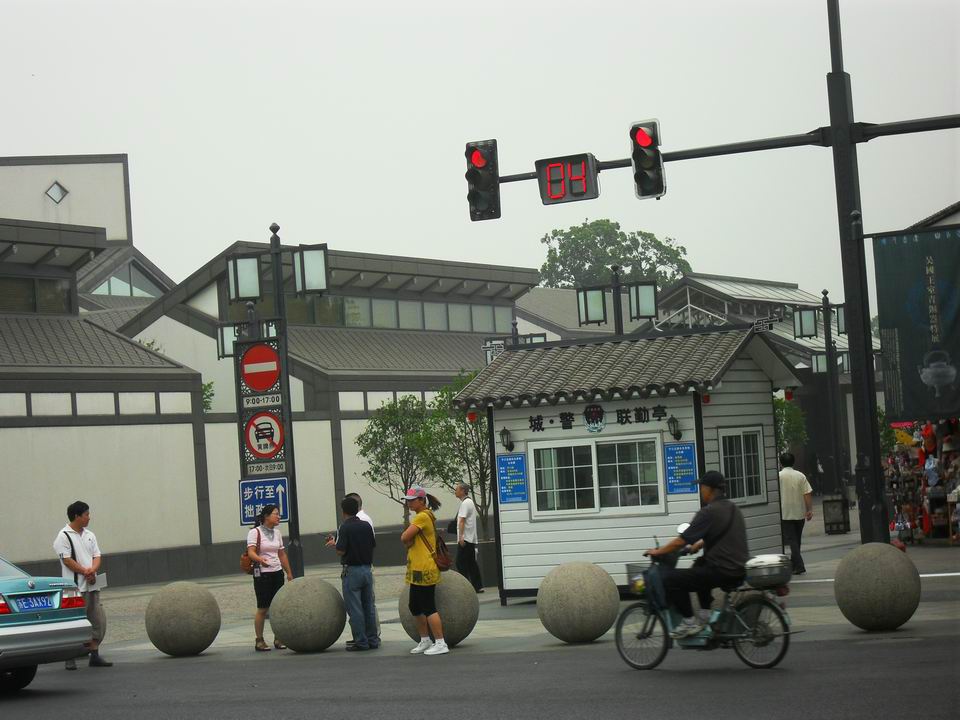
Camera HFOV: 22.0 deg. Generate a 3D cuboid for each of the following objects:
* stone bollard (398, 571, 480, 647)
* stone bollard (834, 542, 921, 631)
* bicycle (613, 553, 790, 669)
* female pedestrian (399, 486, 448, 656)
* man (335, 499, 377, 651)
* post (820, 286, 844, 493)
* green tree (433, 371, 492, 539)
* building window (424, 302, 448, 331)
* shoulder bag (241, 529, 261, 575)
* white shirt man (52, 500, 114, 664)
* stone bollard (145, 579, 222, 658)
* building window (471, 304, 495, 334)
[{"bbox_3d":[-0.410,2.507,25.000,0.810,0.810,0.810,-4,-3,0],"label":"stone bollard"},{"bbox_3d":[3.696,2.113,22.950,0.810,0.810,0.810,-4,-3,0],"label":"stone bollard"},{"bbox_3d":[1.947,2.197,21.600,1.740,1.060,0.600,-6,-3,36],"label":"bicycle"},{"bbox_3d":[-0.553,2.108,24.600,0.460,1.640,0.440,-3,-3,-10],"label":"female pedestrian"},{"bbox_3d":[-1.291,2.237,25.800,0.460,1.630,0.340,-2,-4,-40],"label":"man"},{"bbox_3d":[8.257,1.183,57.279,0.280,5.580,0.280,-6,-3,29],"label":"post"},{"bbox_3d":[-0.055,1.477,39.000,1.500,2.800,1.500,-4,-2,0],"label":"green tree"},{"bbox_3d":[-1.270,-1.250,71.600,0.100,0.830,1.360,-6,-3,29],"label":"building window"},{"bbox_3d":[-2.459,2.061,26.500,0.150,0.500,0.270,-1,-4,-41],"label":"shoulder bag"},{"bbox_3d":[-4.171,2.356,25.900,0.520,1.740,0.400,-1,-4,-42],"label":"white shirt man"},{"bbox_3d":[-3.183,2.779,26.500,0.810,0.810,0.810,-4,-3,0],"label":"stone bollard"},{"bbox_3d":[0.090,-1.210,74.000,0.100,0.830,1.400,-6,-3,29],"label":"building window"}]

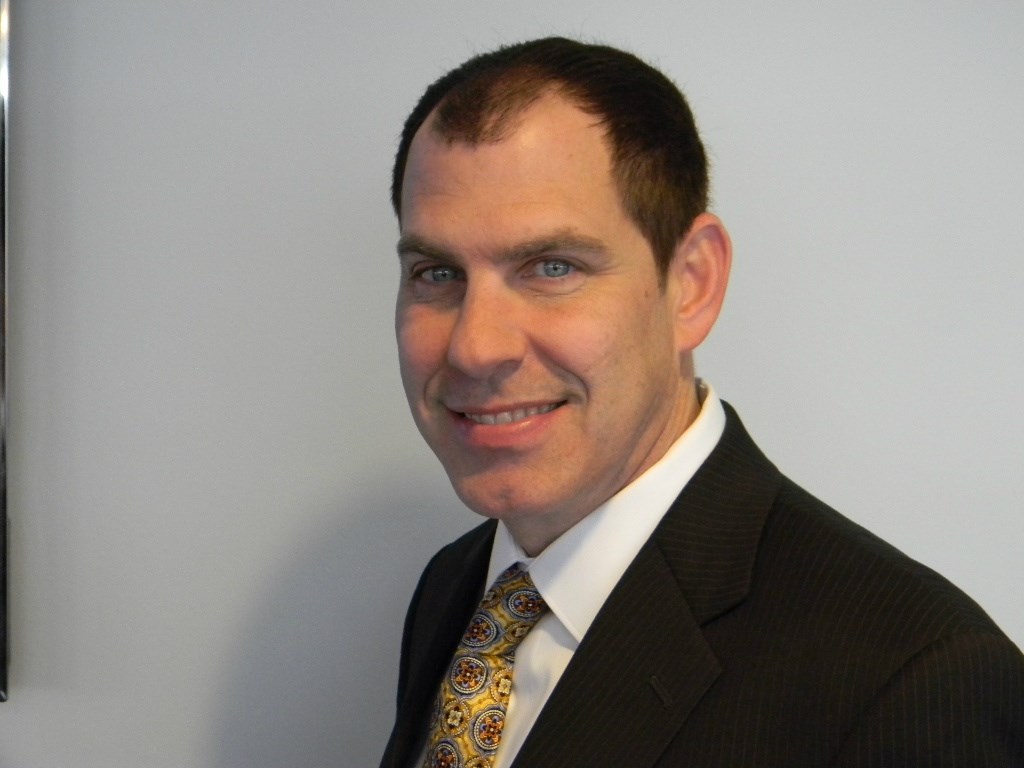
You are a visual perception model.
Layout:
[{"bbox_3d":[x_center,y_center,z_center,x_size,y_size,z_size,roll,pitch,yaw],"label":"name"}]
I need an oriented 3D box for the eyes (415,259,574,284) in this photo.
[{"bbox_3d":[-0.009,-0.055,0.967,0.081,0.013,0.018,0,0,21],"label":"eyes"}]

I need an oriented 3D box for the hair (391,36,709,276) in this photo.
[{"bbox_3d":[0.023,-0.102,1.035,0.165,0.160,0.188,0,0,23],"label":"hair"}]

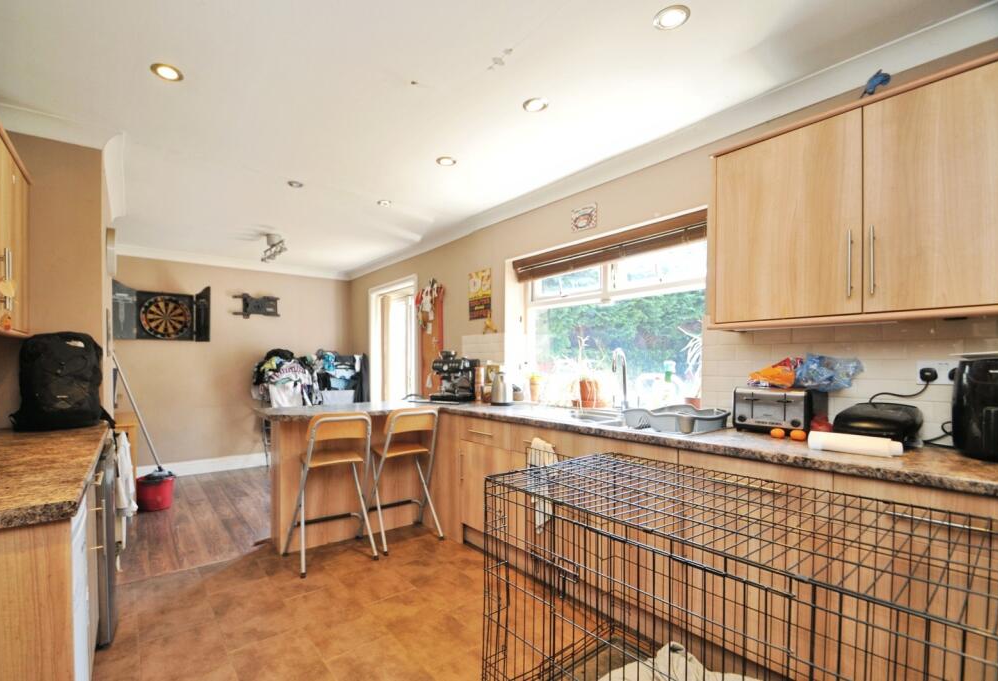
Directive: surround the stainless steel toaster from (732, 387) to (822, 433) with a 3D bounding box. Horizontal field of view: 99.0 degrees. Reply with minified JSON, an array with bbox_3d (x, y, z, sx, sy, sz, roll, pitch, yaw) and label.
[{"bbox_3d":[1.184,0.297,1.809,0.260,0.178,0.260,2,-4,-41],"label":"stainless steel toaster"}]

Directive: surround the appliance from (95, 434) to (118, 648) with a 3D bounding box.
[{"bbox_3d":[-2.018,0.905,1.791,0.600,0.840,0.600,1,-2,-41],"label":"appliance"}]

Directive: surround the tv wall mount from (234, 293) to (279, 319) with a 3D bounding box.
[{"bbox_3d":[-2.903,-0.410,5.134,0.500,0.300,0.110,2,-4,-41],"label":"tv wall mount"}]

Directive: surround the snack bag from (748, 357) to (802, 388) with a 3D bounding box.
[{"bbox_3d":[1.191,0.142,1.845,0.140,0.135,0.195,2,-4,-41],"label":"snack bag"}]

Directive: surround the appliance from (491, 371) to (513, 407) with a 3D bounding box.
[{"bbox_3d":[0.021,0.335,2.999,0.170,0.235,0.145,0,-3,0],"label":"appliance"}]

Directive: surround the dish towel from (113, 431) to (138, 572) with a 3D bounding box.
[{"bbox_3d":[-1.901,0.778,2.178,0.080,0.640,0.300,2,-4,-41],"label":"dish towel"}]

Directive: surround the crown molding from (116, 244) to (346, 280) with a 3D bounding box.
[{"bbox_3d":[-3.027,-0.904,5.066,2.500,0.100,0.100,2,-4,-41],"label":"crown molding"}]

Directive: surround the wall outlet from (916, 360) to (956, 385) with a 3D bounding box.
[{"bbox_3d":[1.621,0.120,1.551,0.014,0.087,0.146,2,-4,-41],"label":"wall outlet"}]

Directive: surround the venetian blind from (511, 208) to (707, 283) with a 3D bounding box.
[{"bbox_3d":[0.643,-0.574,2.884,0.070,0.185,1.530,1,-2,-41],"label":"venetian blind"}]

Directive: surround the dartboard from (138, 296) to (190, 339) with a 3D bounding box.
[{"bbox_3d":[-3.544,-0.242,4.544,0.450,0.450,0.045,1,-2,-41],"label":"dartboard"}]

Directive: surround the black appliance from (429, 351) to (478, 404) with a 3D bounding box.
[{"bbox_3d":[-0.355,0.294,3.480,0.310,0.400,0.300,-1,-2,30],"label":"black appliance"}]

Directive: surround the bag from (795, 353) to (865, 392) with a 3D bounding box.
[{"bbox_3d":[1.302,0.131,1.688,0.150,0.150,0.220,1,-2,-41],"label":"bag"}]

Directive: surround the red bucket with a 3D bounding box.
[{"bbox_3d":[-2.905,1.298,3.620,0.280,0.260,0.280,1,-2,-41],"label":"red bucket"}]

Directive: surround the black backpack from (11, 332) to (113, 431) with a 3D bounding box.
[{"bbox_3d":[-2.059,0.186,2.021,0.310,0.460,0.220,1,-2,-41],"label":"black backpack"}]

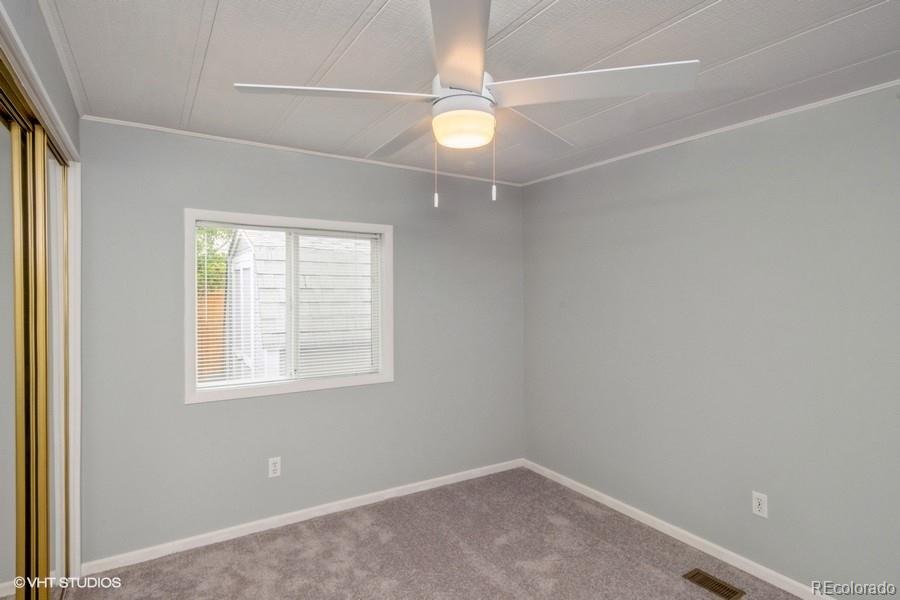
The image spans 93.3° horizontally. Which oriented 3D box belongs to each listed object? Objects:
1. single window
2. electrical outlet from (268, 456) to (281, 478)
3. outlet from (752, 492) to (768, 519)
[{"bbox_3d":[-0.941,0.030,2.667,1.228,1.083,0.080,0,0,-29],"label":"single window"},{"bbox_3d":[-1.063,1.014,2.577,0.072,0.116,0.015,0,0,-29],"label":"electrical outlet"},{"bbox_3d":[1.562,1.032,2.146,0.015,0.116,0.072,0,0,-35],"label":"outlet"}]

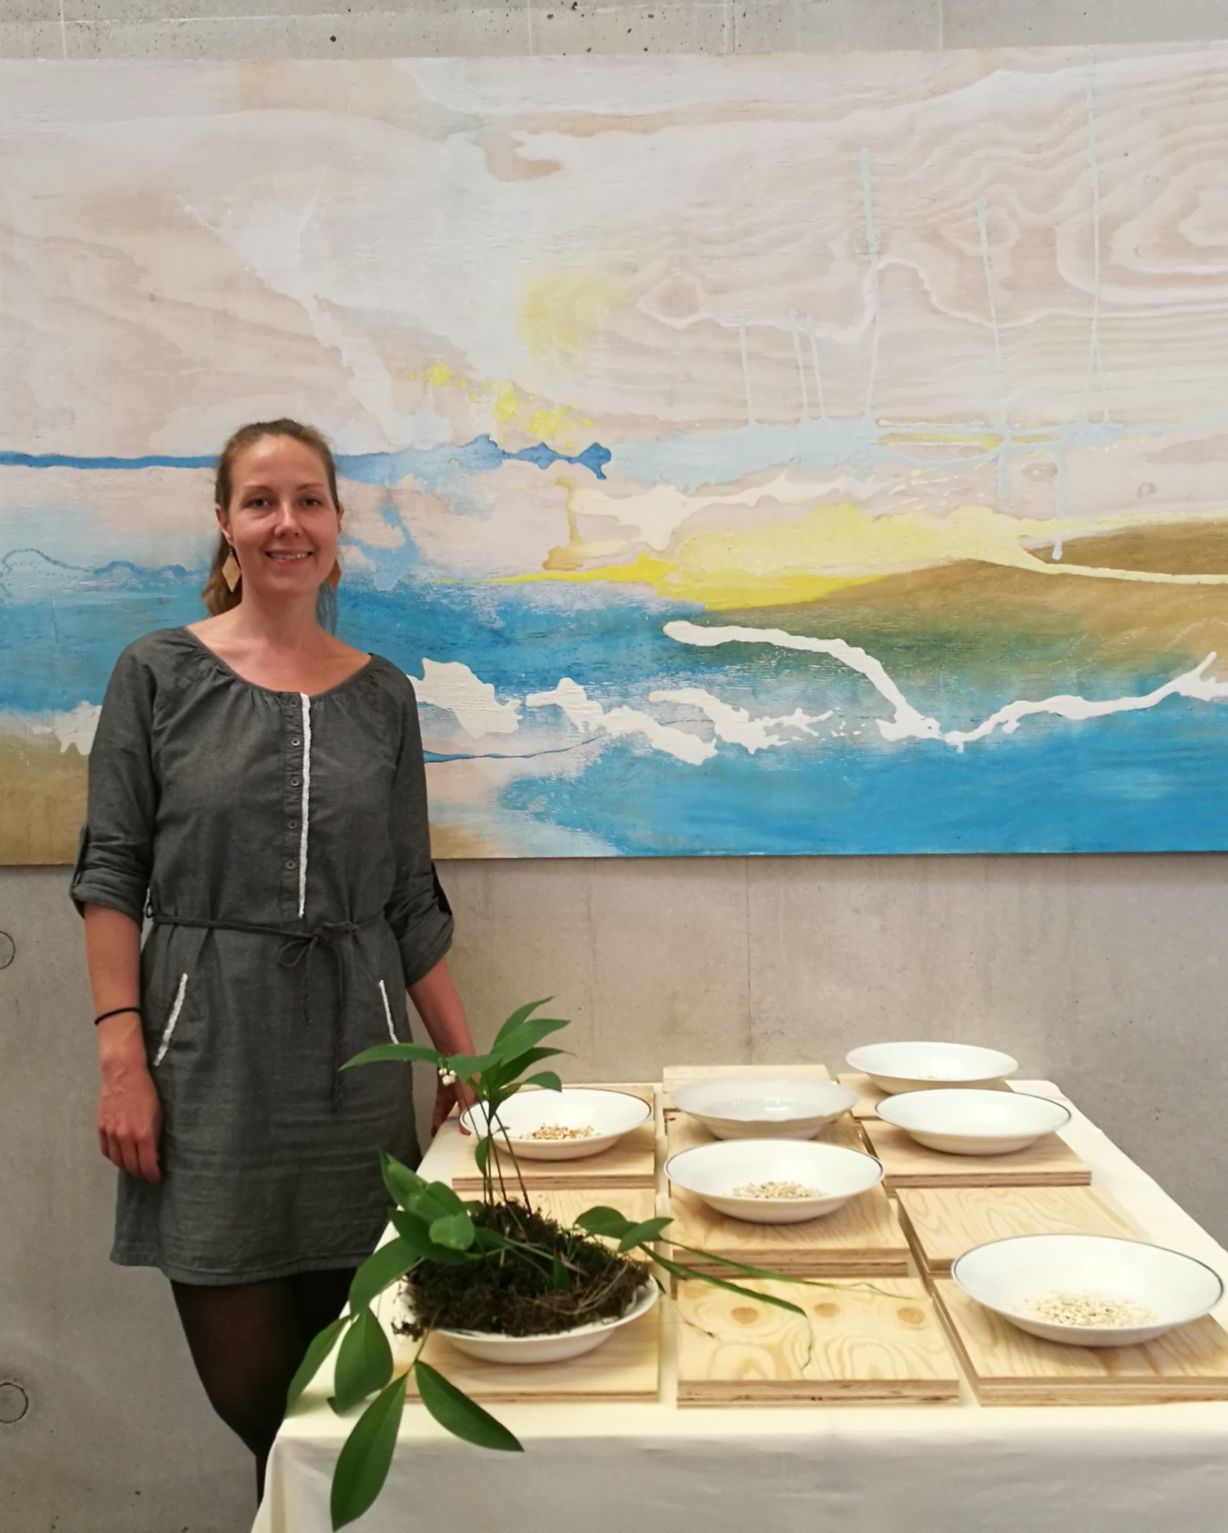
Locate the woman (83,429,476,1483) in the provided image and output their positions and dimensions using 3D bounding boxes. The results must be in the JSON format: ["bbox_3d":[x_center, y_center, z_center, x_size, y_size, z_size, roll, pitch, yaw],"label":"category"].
[{"bbox_3d":[-0.447,0.382,2.130,0.540,1.680,0.310,-2,2,-14],"label":"woman"}]

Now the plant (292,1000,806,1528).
[{"bbox_3d":[-0.045,0.365,1.291,0.385,0.310,0.350,-1,2,2],"label":"plant"}]

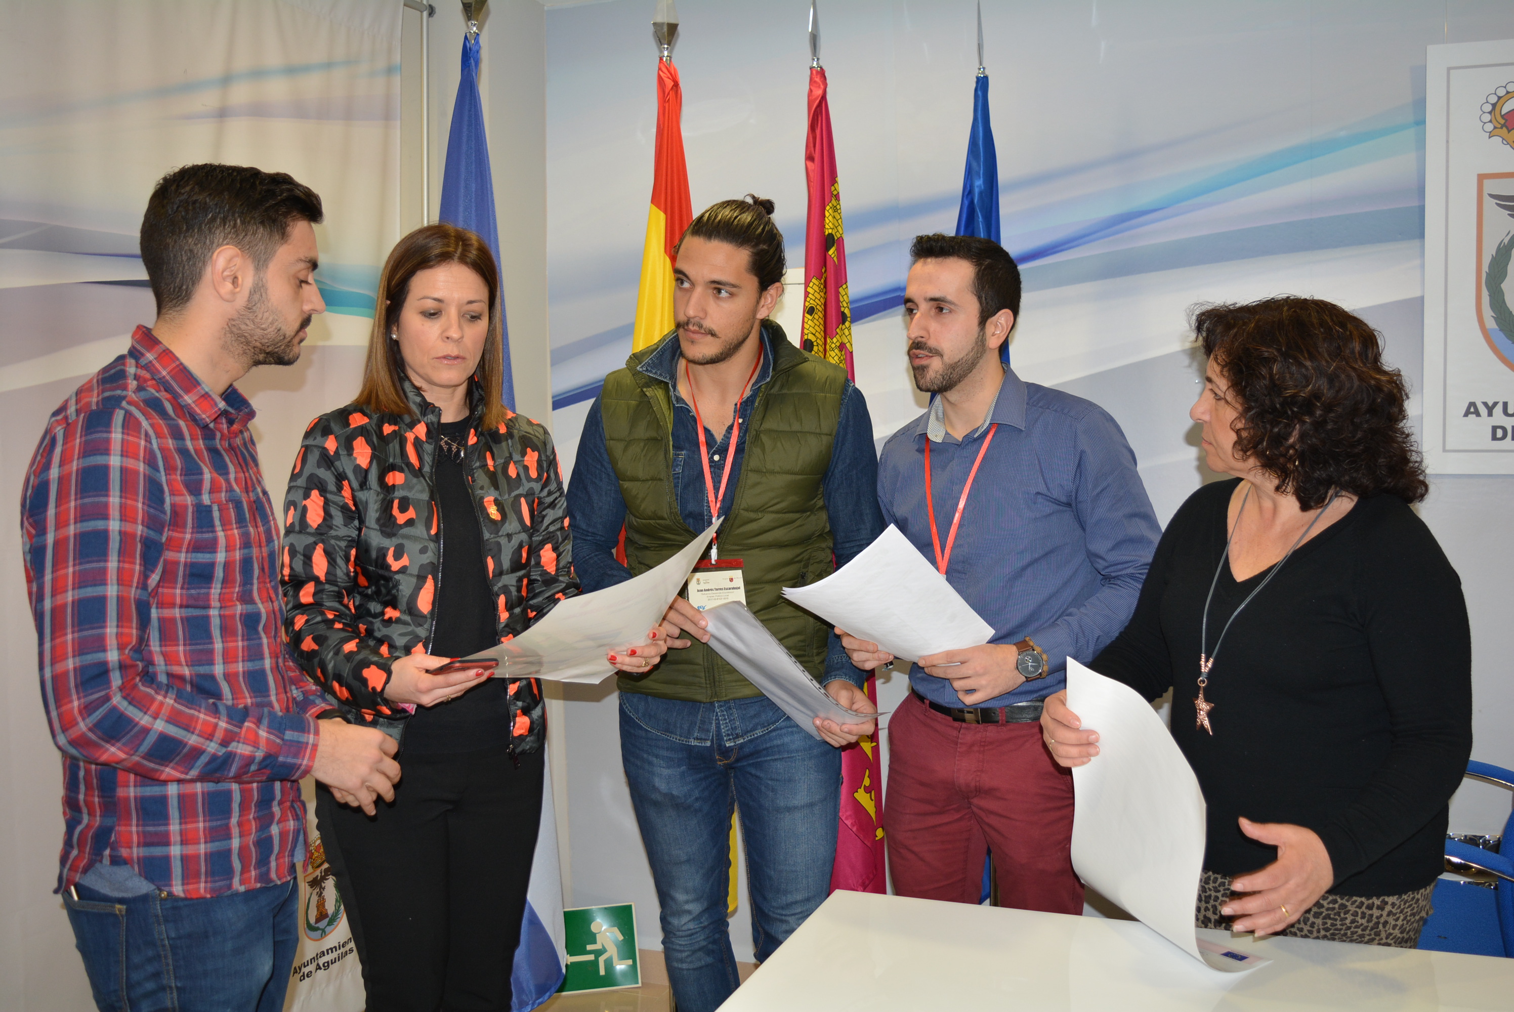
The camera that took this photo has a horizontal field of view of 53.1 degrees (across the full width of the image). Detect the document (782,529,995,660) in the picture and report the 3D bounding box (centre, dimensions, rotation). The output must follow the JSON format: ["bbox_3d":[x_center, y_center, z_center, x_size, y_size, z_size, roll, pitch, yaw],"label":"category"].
[{"bbox_3d":[0.177,0.130,2.070,0.200,0.060,0.280,-31,-43,12],"label":"document"}]

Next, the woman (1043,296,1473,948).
[{"bbox_3d":[0.696,0.512,2.148,0.570,1.640,0.480,-2,4,-32],"label":"woman"}]

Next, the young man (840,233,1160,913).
[{"bbox_3d":[0.342,0.444,2.345,0.510,1.760,0.480,2,4,37],"label":"young man"}]

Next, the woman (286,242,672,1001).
[{"bbox_3d":[-0.420,0.477,2.132,0.470,1.730,0.520,-2,4,-28],"label":"woman"}]

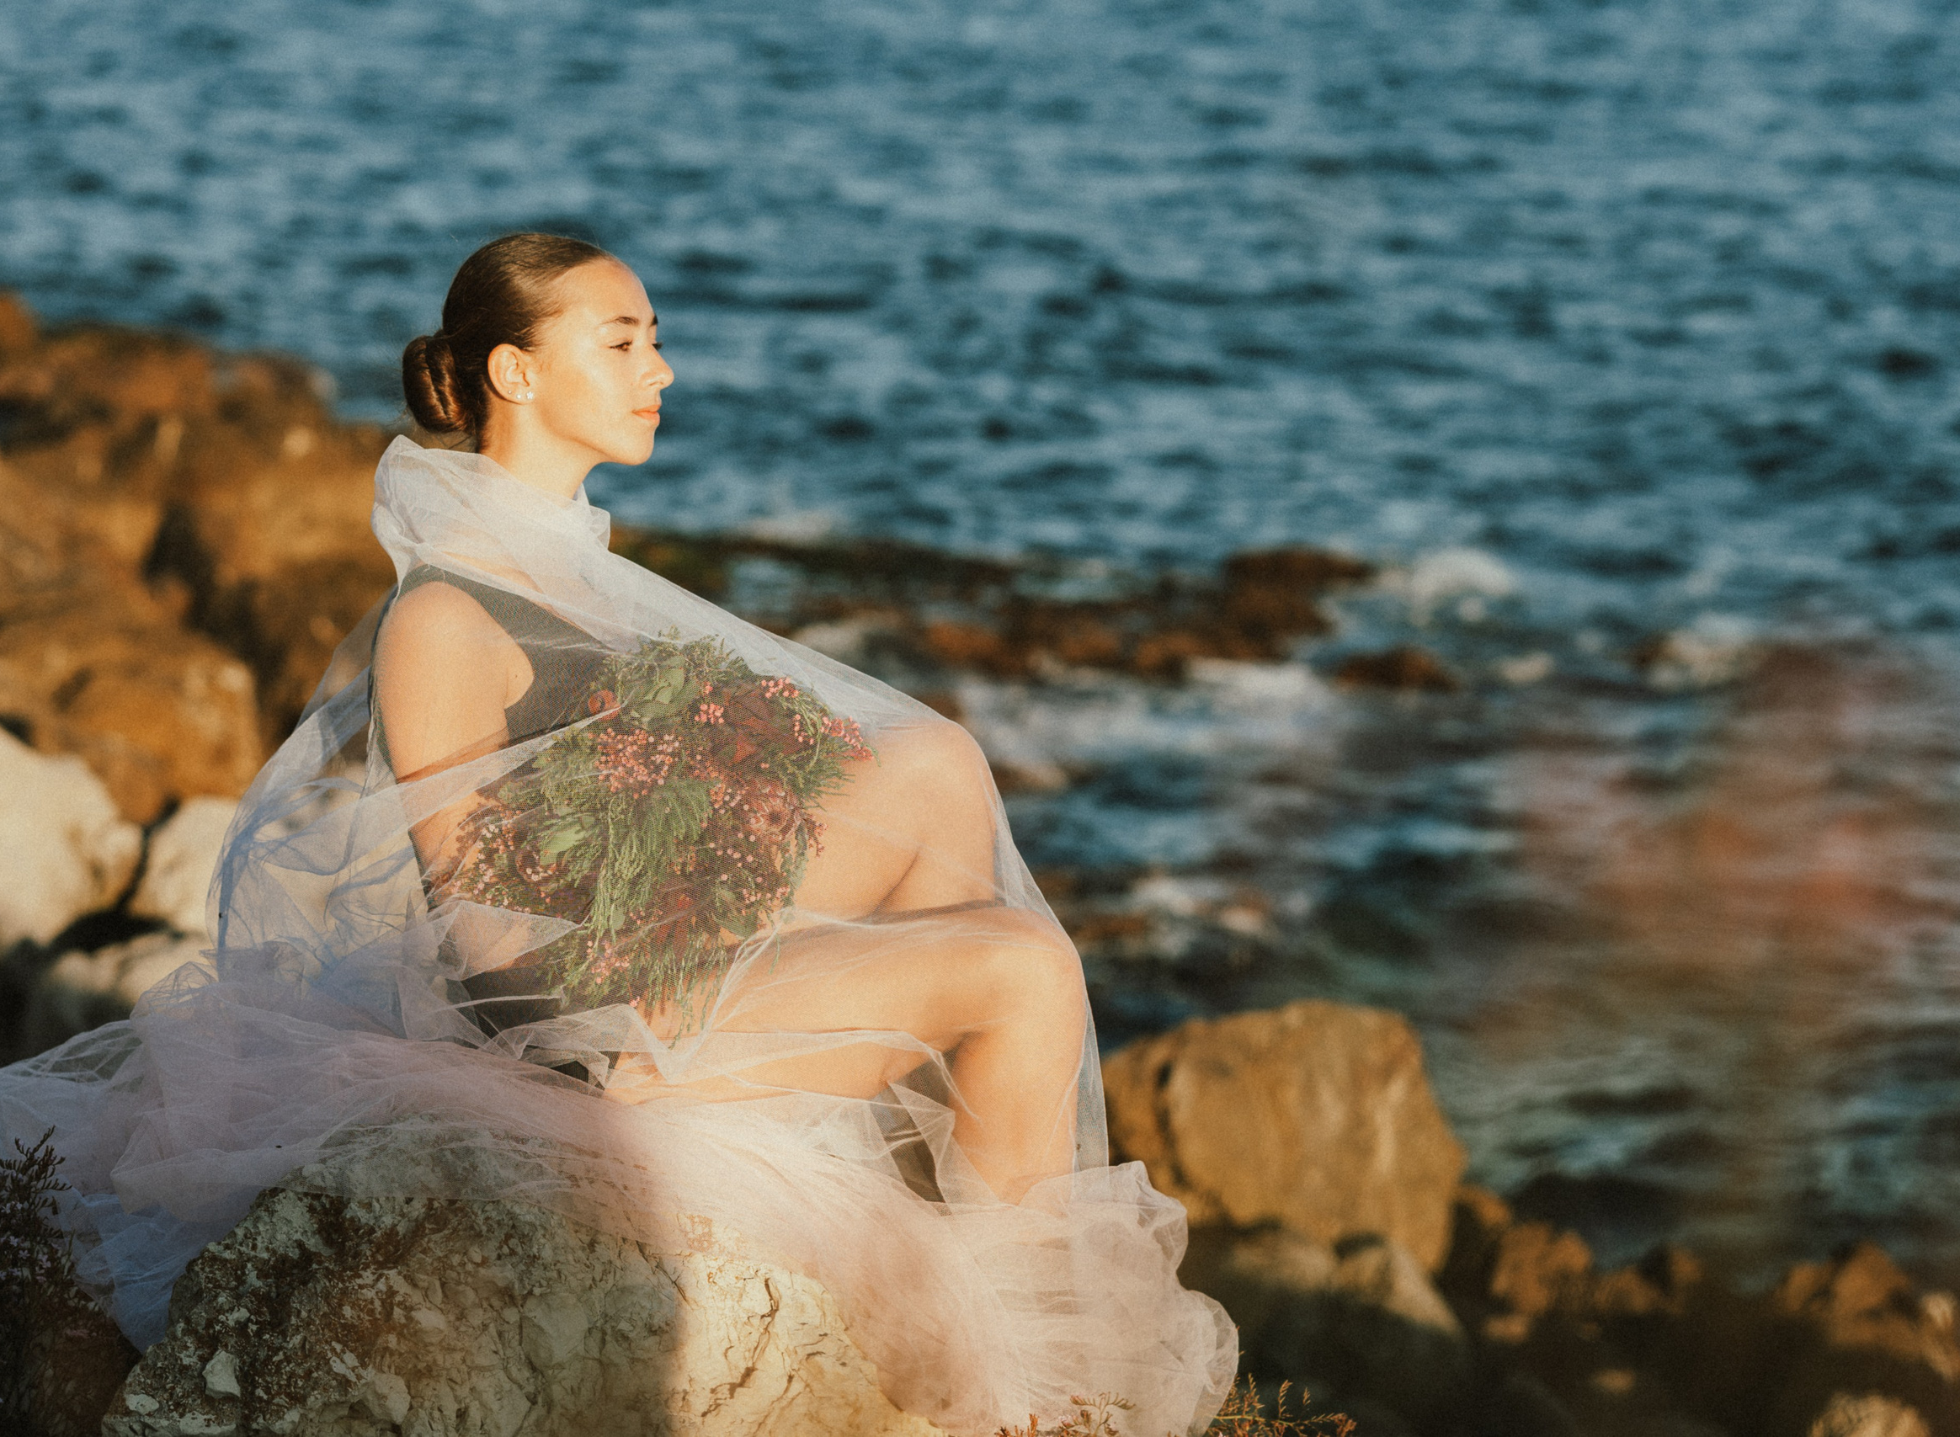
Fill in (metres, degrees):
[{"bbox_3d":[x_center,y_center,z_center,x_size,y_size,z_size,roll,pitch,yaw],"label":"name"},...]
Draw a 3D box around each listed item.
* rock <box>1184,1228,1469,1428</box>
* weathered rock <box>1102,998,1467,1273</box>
[{"bbox_3d":[0.549,0.989,12.300,0.520,0.360,0.450,0,12,0],"label":"rock"},{"bbox_3d":[0.545,0.763,13.700,0.670,0.500,0.500,0,12,0],"label":"weathered rock"}]

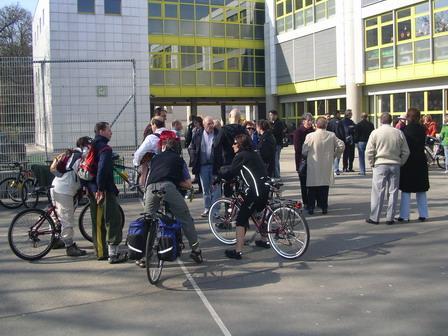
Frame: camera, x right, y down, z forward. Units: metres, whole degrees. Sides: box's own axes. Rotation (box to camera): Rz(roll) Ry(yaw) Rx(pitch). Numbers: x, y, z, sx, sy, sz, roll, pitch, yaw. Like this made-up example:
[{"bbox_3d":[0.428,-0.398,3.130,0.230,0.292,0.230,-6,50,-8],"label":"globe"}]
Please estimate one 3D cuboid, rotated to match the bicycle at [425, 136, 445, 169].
[{"bbox_3d":[6.618,-0.476,15.200,1.700,1.050,0.560,-1,6,-1],"label":"bicycle"}]

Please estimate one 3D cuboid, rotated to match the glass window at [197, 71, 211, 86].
[{"bbox_3d":[-1.405,-6.289,33.913,1.083,1.111,0.100,-4,6,-22],"label":"glass window"}]

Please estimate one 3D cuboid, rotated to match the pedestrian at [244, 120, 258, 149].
[{"bbox_3d":[0.569,-0.145,9.900,0.480,1.640,0.320,-1,5,6],"label":"pedestrian"}]

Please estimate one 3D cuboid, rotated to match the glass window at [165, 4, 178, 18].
[{"bbox_3d":[-3.377,-10.063,30.743,1.003,0.907,0.120,-4,7,-25],"label":"glass window"}]

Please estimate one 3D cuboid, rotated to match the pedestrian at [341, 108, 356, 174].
[{"bbox_3d":[3.562,-0.701,13.700,0.400,1.500,0.480,0,6,15],"label":"pedestrian"}]

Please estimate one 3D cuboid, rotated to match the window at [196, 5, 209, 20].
[{"bbox_3d":[-1.505,-10.803,33.450,1.055,1.055,0.100,-4,6,-22],"label":"window"}]

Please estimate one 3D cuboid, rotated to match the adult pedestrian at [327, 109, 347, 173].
[{"bbox_3d":[3.101,-0.703,13.200,0.420,1.770,0.520,-6,7,-35],"label":"adult pedestrian"}]

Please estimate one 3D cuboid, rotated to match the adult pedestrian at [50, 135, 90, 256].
[{"bbox_3d":[-2.043,0.373,6.500,0.720,1.560,0.520,-5,7,-31],"label":"adult pedestrian"}]

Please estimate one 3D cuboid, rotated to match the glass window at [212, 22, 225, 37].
[{"bbox_3d":[-0.343,-9.307,32.251,0.980,1.014,0.120,-4,7,-25],"label":"glass window"}]

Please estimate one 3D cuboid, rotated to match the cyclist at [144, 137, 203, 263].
[{"bbox_3d":[-0.618,0.373,5.859,0.680,1.540,0.820,-1,6,5],"label":"cyclist"}]

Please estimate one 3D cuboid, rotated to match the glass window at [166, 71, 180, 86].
[{"bbox_3d":[-3.512,-6.170,33.064,1.079,1.131,0.100,-4,6,-22],"label":"glass window"}]

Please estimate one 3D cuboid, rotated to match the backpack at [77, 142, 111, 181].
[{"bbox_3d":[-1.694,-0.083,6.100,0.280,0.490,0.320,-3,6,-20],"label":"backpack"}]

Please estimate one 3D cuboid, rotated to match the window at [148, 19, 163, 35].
[{"bbox_3d":[-4.595,-9.555,32.431,1.029,1.075,0.100,-4,6,-24],"label":"window"}]

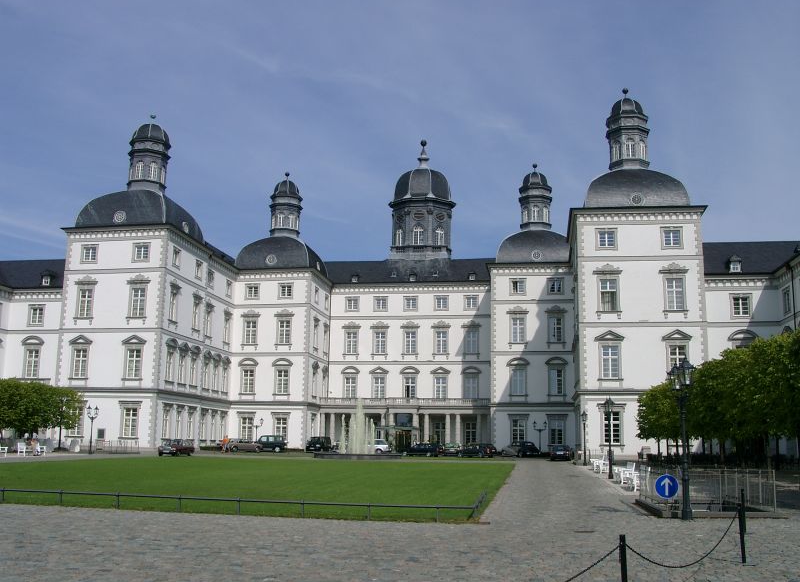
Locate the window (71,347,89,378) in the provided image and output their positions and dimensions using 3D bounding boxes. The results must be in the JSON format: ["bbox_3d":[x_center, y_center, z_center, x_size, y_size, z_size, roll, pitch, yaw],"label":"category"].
[{"bbox_3d":[-32.735,7.454,80.512,1.703,3.130,0.250,-1,-11,9],"label":"window"}]

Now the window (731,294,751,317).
[{"bbox_3d":[30.158,1.335,69.454,1.648,2.039,0.300,-1,-12,8],"label":"window"}]

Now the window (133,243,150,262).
[{"bbox_3d":[-25.764,-3.794,78.241,1.859,1.936,0.300,-1,-11,9],"label":"window"}]

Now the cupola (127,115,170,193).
[{"bbox_3d":[-28.587,-15.526,89.909,4.350,9.368,4.350,-1,-11,9],"label":"cupola"}]

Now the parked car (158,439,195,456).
[{"bbox_3d":[-18.717,13.174,66.000,1.700,1.450,4.200,0,-11,6],"label":"parked car"}]

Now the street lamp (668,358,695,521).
[{"bbox_3d":[7.130,3.698,19.863,0.460,4.020,1.300,-1,-11,9],"label":"street lamp"}]

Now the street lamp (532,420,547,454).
[{"bbox_3d":[15.272,15.898,85.536,1.501,3.587,0.500,-1,-11,9],"label":"street lamp"}]

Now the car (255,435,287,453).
[{"bbox_3d":[-14.799,17.072,87.566,4.250,1.850,1.850,-1,-11,9],"label":"car"}]

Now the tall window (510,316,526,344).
[{"bbox_3d":[14.406,4.705,95.411,1.791,3.304,0.300,-1,-11,9],"label":"tall window"}]

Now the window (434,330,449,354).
[{"bbox_3d":[5.419,6.634,103.226,1.912,3.173,0.300,-1,-11,9],"label":"window"}]

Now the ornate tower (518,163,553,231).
[{"bbox_3d":[17.303,-11.913,100.232,4.237,8.861,4.150,-1,-11,9],"label":"ornate tower"}]

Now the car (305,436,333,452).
[{"bbox_3d":[-9.049,17.207,88.000,1.820,1.720,4.500,-2,-12,13],"label":"car"}]

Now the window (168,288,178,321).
[{"bbox_3d":[-23.160,1.532,80.280,0.300,3.141,1.751,-1,-12,8],"label":"window"}]

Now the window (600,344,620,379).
[{"bbox_3d":[18.667,6.275,69.650,1.669,3.141,0.300,-1,-12,8],"label":"window"}]

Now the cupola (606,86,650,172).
[{"bbox_3d":[23.565,-16.743,81.236,4.234,8.998,4.234,-1,-11,9],"label":"cupola"}]

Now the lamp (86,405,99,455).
[{"bbox_3d":[-26.870,12.135,68.753,1.109,4.255,0.500,-1,-11,9],"label":"lamp"}]

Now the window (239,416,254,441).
[{"bbox_3d":[-18.400,16.550,94.411,2.040,3.021,0.300,-1,-11,9],"label":"window"}]

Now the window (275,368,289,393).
[{"bbox_3d":[-14.454,11.089,96.661,1.698,3.102,0.300,-1,-11,9],"label":"window"}]

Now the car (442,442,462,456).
[{"bbox_3d":[5.835,17.526,87.000,1.770,1.470,4.400,-1,-12,8],"label":"car"}]

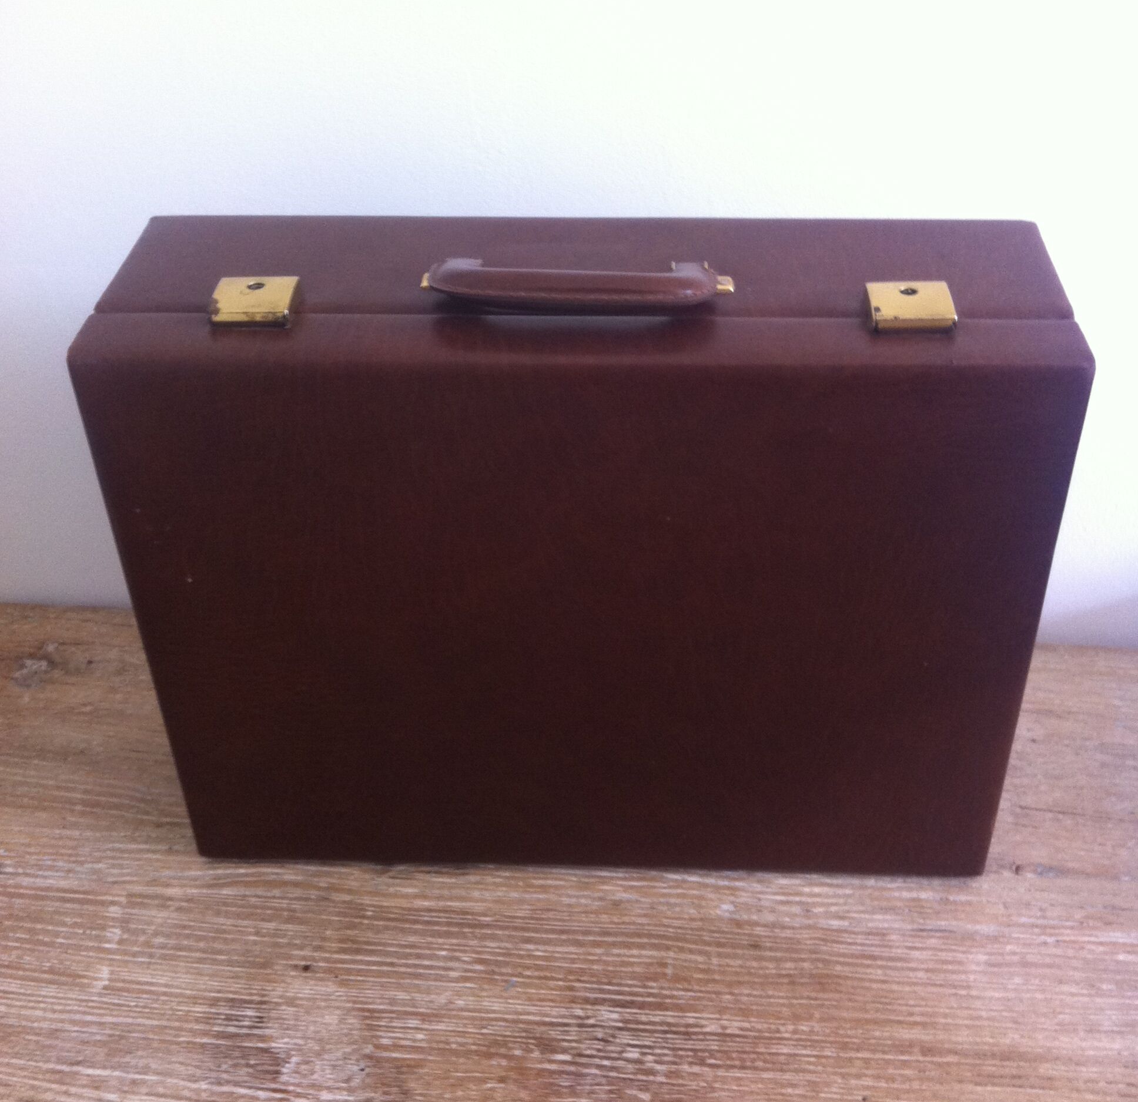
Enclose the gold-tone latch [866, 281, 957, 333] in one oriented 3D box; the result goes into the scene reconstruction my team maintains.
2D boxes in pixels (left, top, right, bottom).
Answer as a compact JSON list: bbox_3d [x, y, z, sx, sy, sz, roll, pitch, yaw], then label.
[{"bbox_3d":[0.155,-0.112,0.696,0.036,0.008,0.036,1,38,3],"label":"gold-tone latch"}]

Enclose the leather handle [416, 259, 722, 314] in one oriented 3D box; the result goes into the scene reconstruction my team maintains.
[{"bbox_3d":[0.003,-0.123,0.705,0.141,0.022,0.041,1,38,3],"label":"leather handle"}]

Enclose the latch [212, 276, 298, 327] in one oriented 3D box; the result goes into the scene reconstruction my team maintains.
[{"bbox_3d":[-0.146,-0.117,0.714,0.036,0.008,0.036,1,38,3],"label":"latch"}]

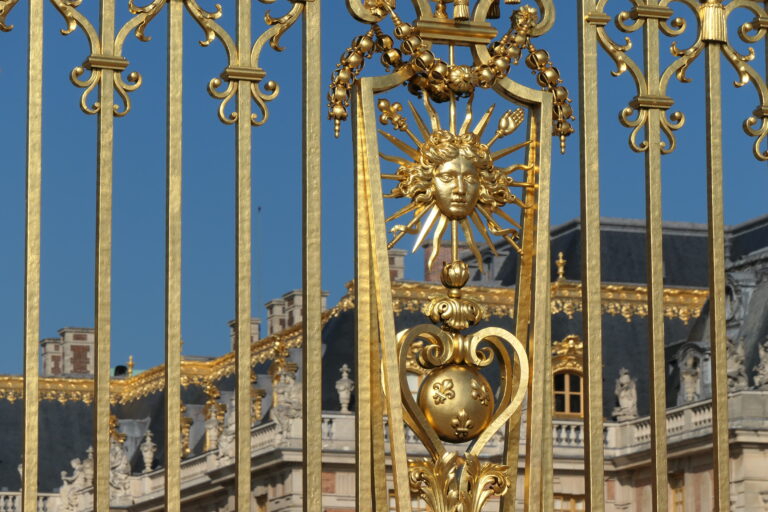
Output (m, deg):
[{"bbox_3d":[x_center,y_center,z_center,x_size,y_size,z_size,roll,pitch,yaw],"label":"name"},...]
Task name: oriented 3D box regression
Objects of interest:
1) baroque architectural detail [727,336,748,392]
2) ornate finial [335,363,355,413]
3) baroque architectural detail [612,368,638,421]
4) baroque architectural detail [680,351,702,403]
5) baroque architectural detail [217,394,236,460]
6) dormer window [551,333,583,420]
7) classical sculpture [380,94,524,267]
[{"bbox_3d":[11.675,3.631,108.710,1.000,1.919,1.000,-5,-11,26],"label":"baroque architectural detail"},{"bbox_3d":[-1.361,4.650,113.917,0.660,1.707,0.660,0,-10,0],"label":"ornate finial"},{"bbox_3d":[8.621,4.942,116.029,0.880,1.899,0.880,-5,-11,26],"label":"baroque architectural detail"},{"bbox_3d":[10.477,4.169,111.562,0.660,1.733,0.660,0,-10,0],"label":"baroque architectural detail"},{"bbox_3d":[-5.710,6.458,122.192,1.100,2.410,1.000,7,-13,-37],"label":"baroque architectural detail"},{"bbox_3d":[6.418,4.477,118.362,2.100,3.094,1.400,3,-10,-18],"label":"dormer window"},{"bbox_3d":[0.234,-0.234,10.030,0.490,0.540,0.200,3,-10,-18],"label":"classical sculpture"}]

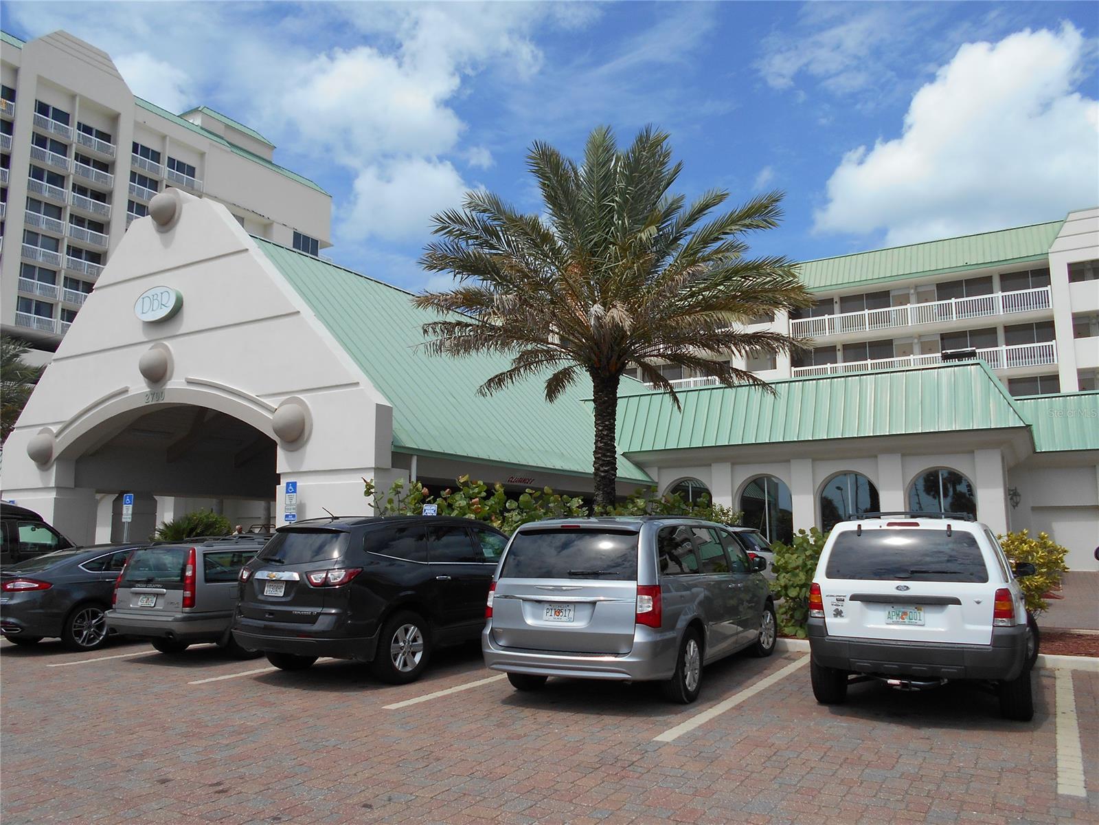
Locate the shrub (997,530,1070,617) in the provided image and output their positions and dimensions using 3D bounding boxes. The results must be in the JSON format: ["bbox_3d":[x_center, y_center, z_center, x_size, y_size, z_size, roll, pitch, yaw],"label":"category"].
[{"bbox_3d":[6.556,2.360,11.246,1.150,1.500,1.100,-5,-9,31],"label":"shrub"}]

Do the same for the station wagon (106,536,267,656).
[{"bbox_3d":[-4.005,2.638,12.222,1.790,1.540,4.730,-4,-9,26],"label":"station wagon"}]

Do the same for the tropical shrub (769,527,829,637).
[{"bbox_3d":[3.765,2.421,11.937,1.350,1.600,1.250,-5,-9,31],"label":"tropical shrub"}]

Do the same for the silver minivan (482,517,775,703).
[{"bbox_3d":[1.198,2.160,9.761,1.998,1.750,5.150,-4,-9,27],"label":"silver minivan"}]

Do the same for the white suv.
[{"bbox_3d":[4.009,1.996,8.769,1.800,1.770,4.440,-5,-9,28],"label":"white suv"}]

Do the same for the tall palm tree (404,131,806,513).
[{"bbox_3d":[1.100,-0.856,15.124,7.000,9.000,7.000,-5,-9,31],"label":"tall palm tree"}]

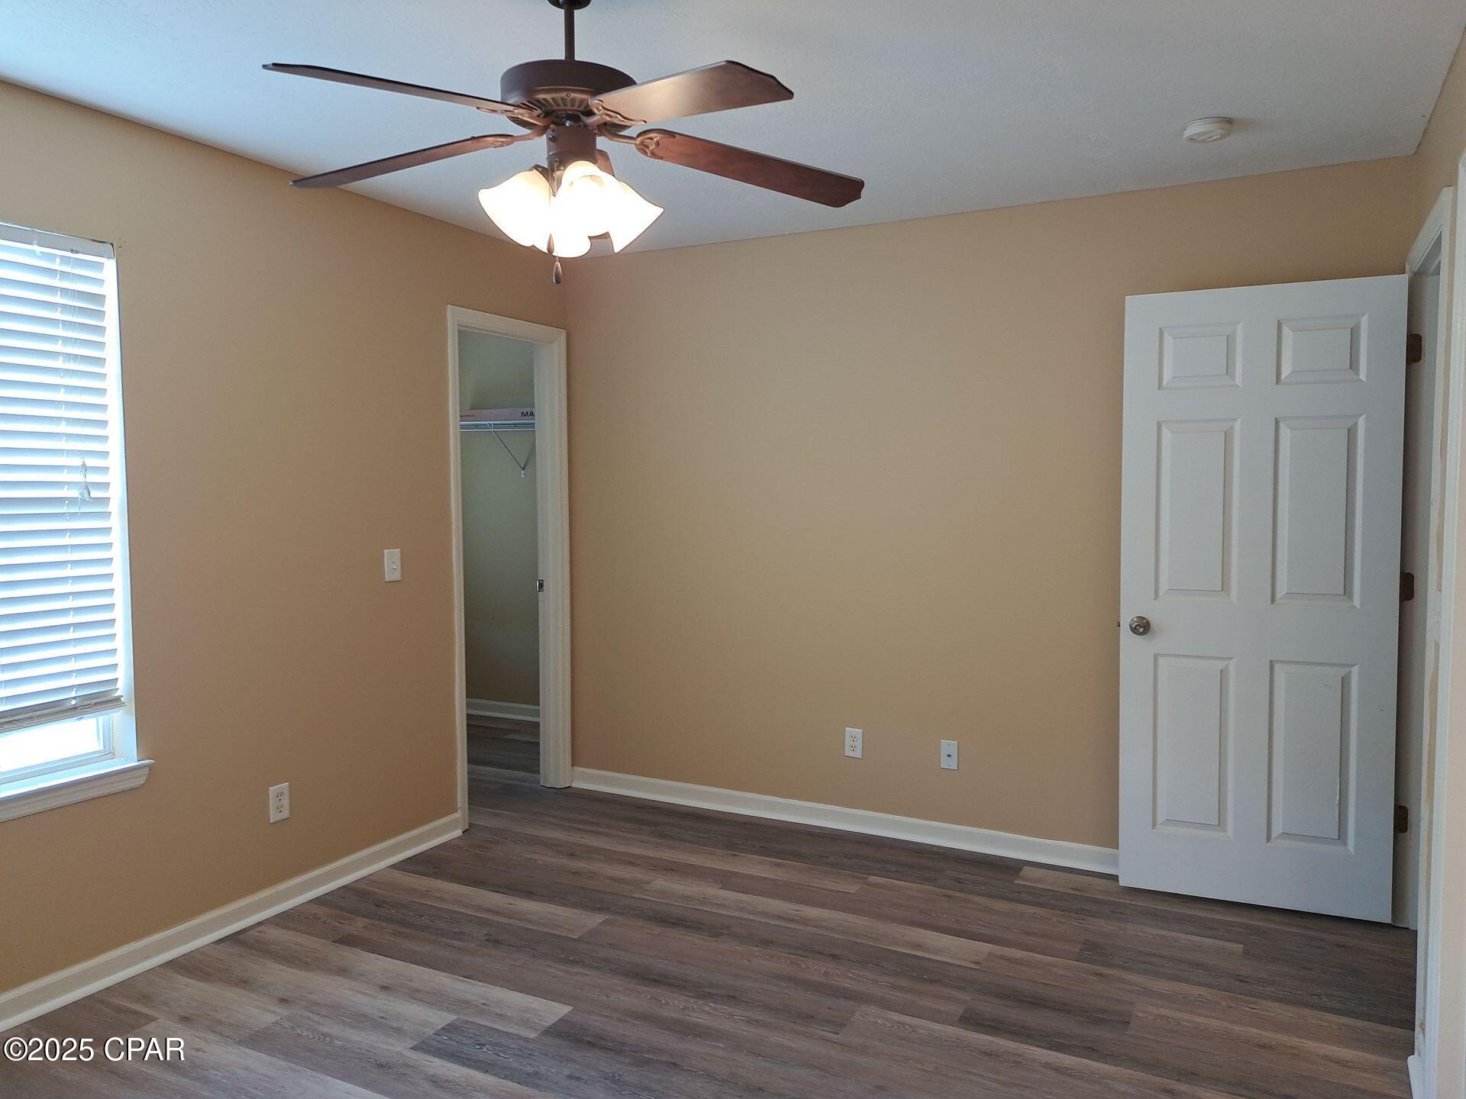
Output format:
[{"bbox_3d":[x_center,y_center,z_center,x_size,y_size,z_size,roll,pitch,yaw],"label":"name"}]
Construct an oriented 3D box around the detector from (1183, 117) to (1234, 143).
[{"bbox_3d":[1.362,-1.197,2.914,0.130,0.038,0.130,1,4,28],"label":"detector"}]

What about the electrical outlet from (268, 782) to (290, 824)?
[{"bbox_3d":[-1.507,0.844,3.381,0.008,0.118,0.075,1,4,28],"label":"electrical outlet"}]

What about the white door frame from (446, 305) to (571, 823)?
[{"bbox_3d":[-0.994,0.077,4.411,0.136,2.127,0.748,1,4,28],"label":"white door frame"}]

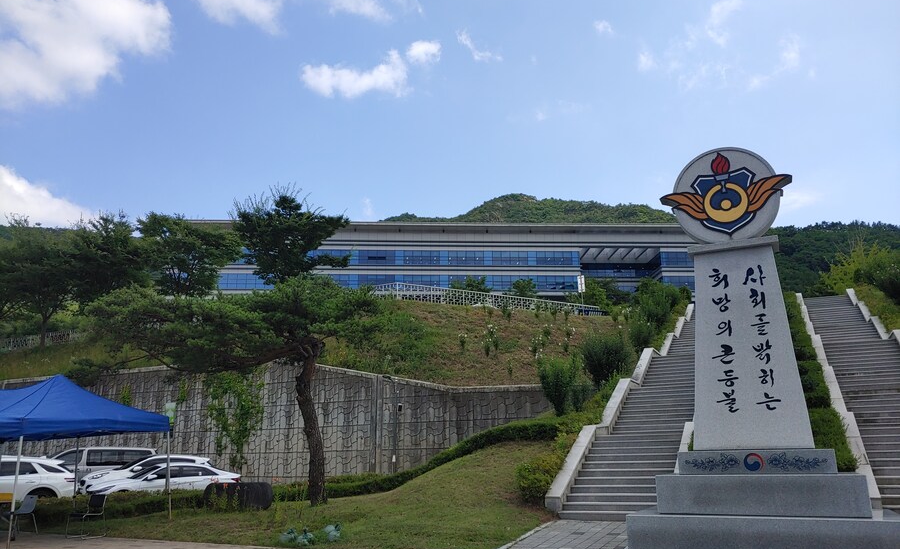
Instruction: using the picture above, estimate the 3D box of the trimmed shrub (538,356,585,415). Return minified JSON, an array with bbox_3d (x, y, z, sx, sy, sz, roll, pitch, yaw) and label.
[{"bbox_3d":[3.168,3.218,18.735,1.270,1.718,1.232,-3,-17,9],"label":"trimmed shrub"}]

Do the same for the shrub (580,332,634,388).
[{"bbox_3d":[5.131,2.826,21.450,1.660,1.819,1.610,-4,-17,13],"label":"shrub"}]

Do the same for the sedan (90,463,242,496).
[{"bbox_3d":[-9.289,6.988,21.353,4.650,1.420,1.825,10,-19,-31],"label":"sedan"}]

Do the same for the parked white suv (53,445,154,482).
[{"bbox_3d":[-16.468,9.056,30.220,5.125,1.925,1.920,12,-21,-36],"label":"parked white suv"}]

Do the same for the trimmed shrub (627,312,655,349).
[{"bbox_3d":[7.849,2.351,27.019,1.120,1.626,1.086,-5,-17,16],"label":"trimmed shrub"}]

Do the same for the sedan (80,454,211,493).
[{"bbox_3d":[-10.965,7.418,23.699,4.485,1.635,1.855,11,-20,-34],"label":"sedan"}]

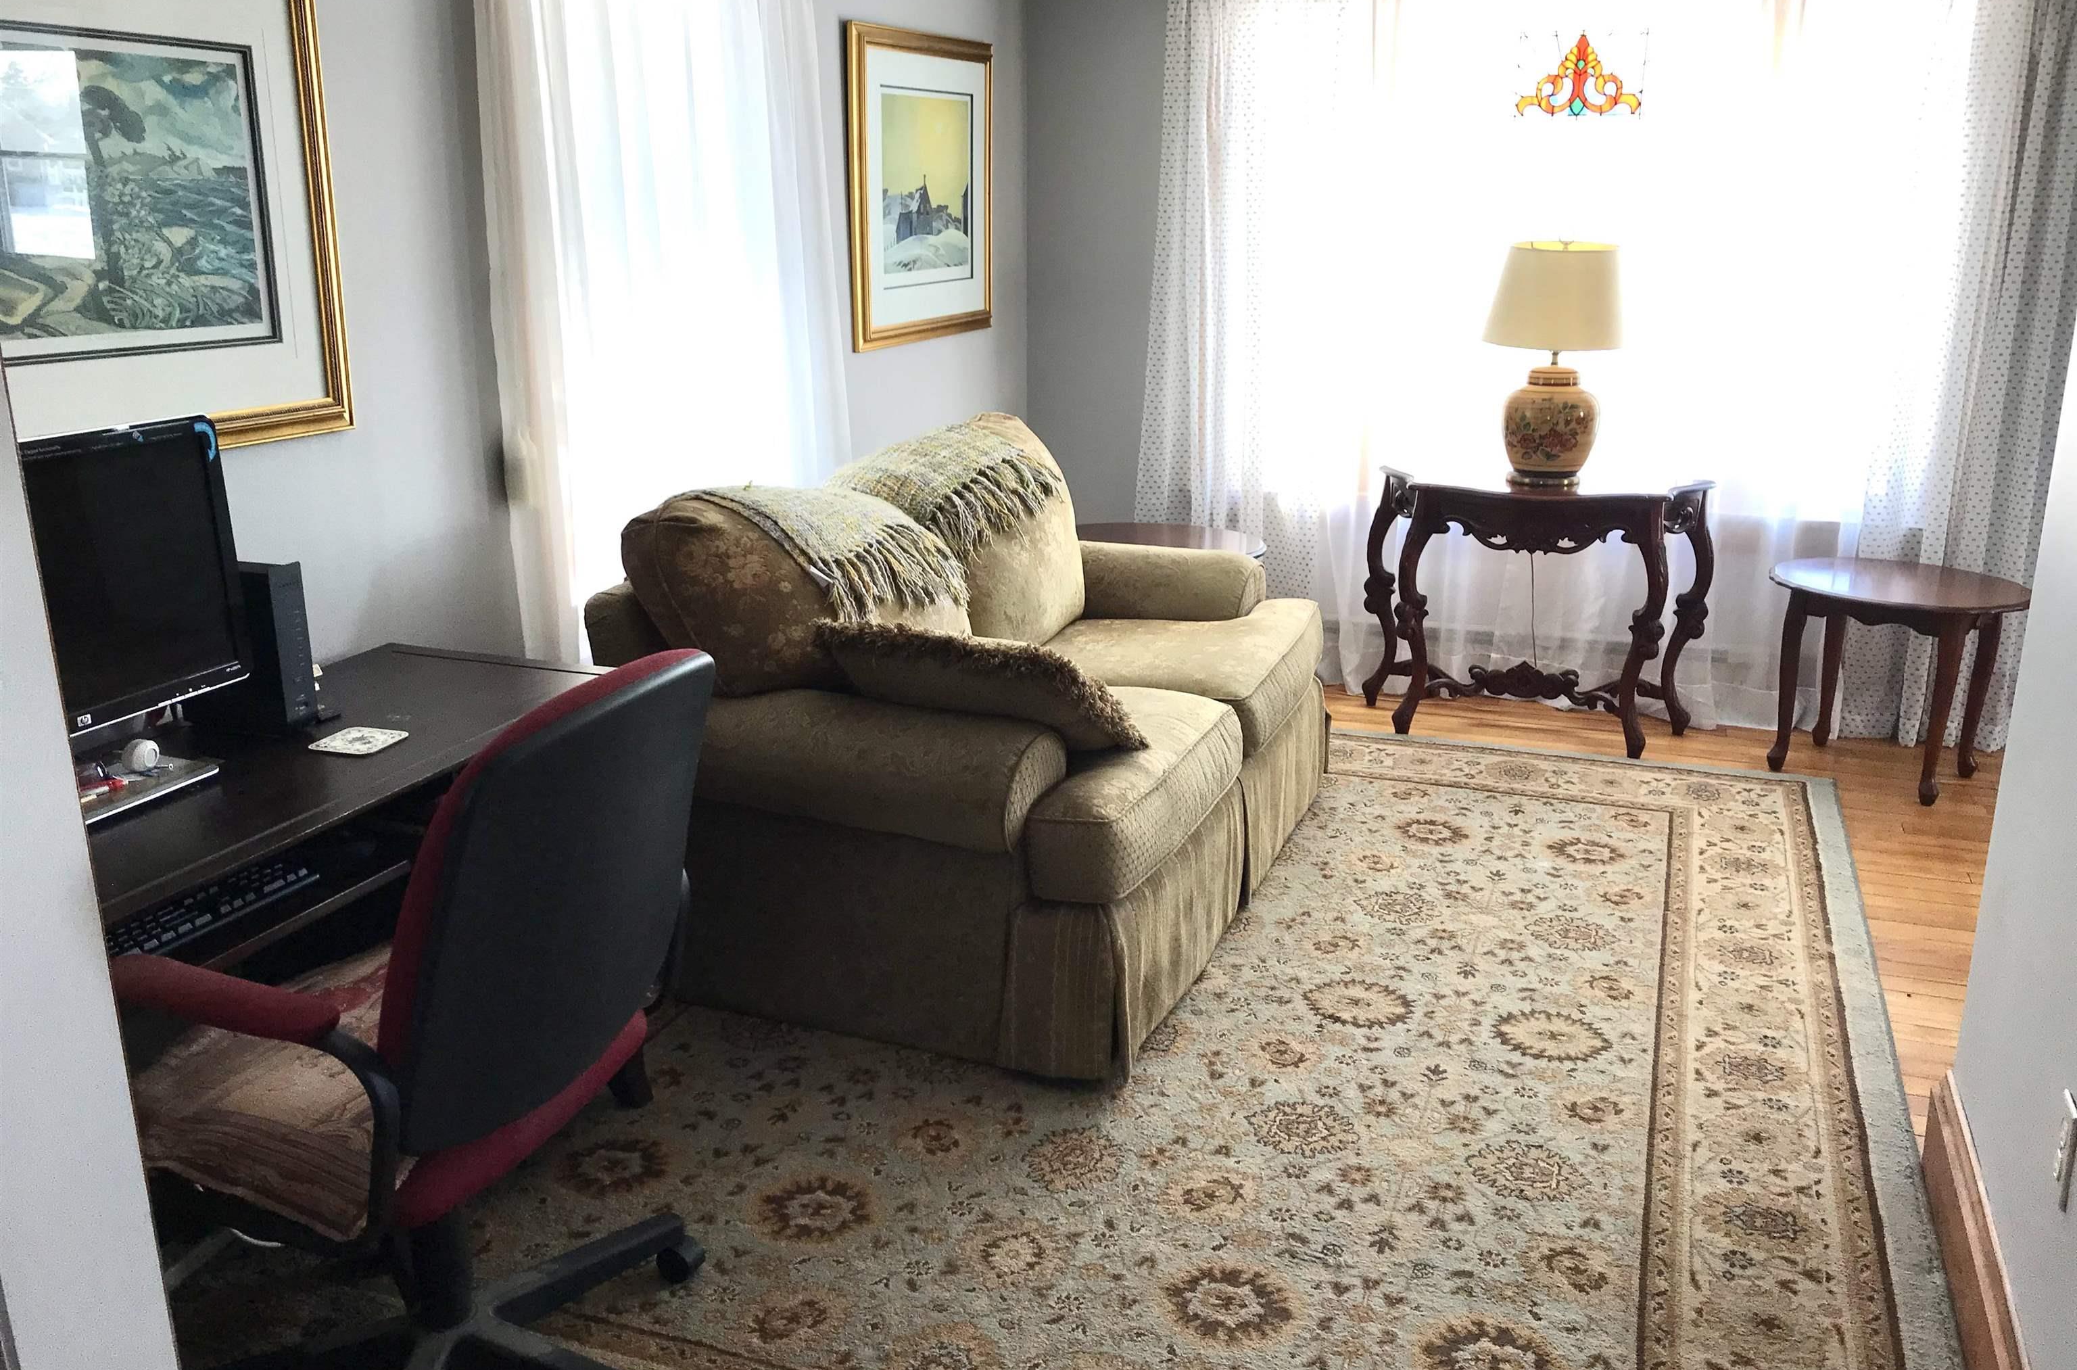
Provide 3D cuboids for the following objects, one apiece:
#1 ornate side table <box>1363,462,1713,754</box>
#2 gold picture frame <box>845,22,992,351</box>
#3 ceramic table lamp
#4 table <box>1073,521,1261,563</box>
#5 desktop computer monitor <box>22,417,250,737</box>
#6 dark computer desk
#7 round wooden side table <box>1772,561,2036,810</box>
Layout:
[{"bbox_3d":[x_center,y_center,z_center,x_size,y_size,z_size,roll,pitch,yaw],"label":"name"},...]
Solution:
[{"bbox_3d":[1.436,-0.226,4.914,0.981,0.735,0.394,6,18,20],"label":"ornate side table"},{"bbox_3d":[-0.322,-1.417,4.821,0.035,0.837,0.935,6,18,20],"label":"gold picture frame"},{"bbox_3d":[1.448,-0.903,4.744,0.379,0.675,0.379,6,18,20],"label":"ceramic table lamp"},{"bbox_3d":[0.355,-0.168,5.076,0.643,0.533,0.587,8,18,27],"label":"table"},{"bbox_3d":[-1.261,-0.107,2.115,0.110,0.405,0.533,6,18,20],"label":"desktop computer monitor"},{"bbox_3d":[-1.175,0.505,2.409,0.548,0.757,1.421,6,18,20],"label":"dark computer desk"},{"bbox_3d":[2.296,-0.016,4.559,0.643,0.533,0.587,15,22,40],"label":"round wooden side table"}]

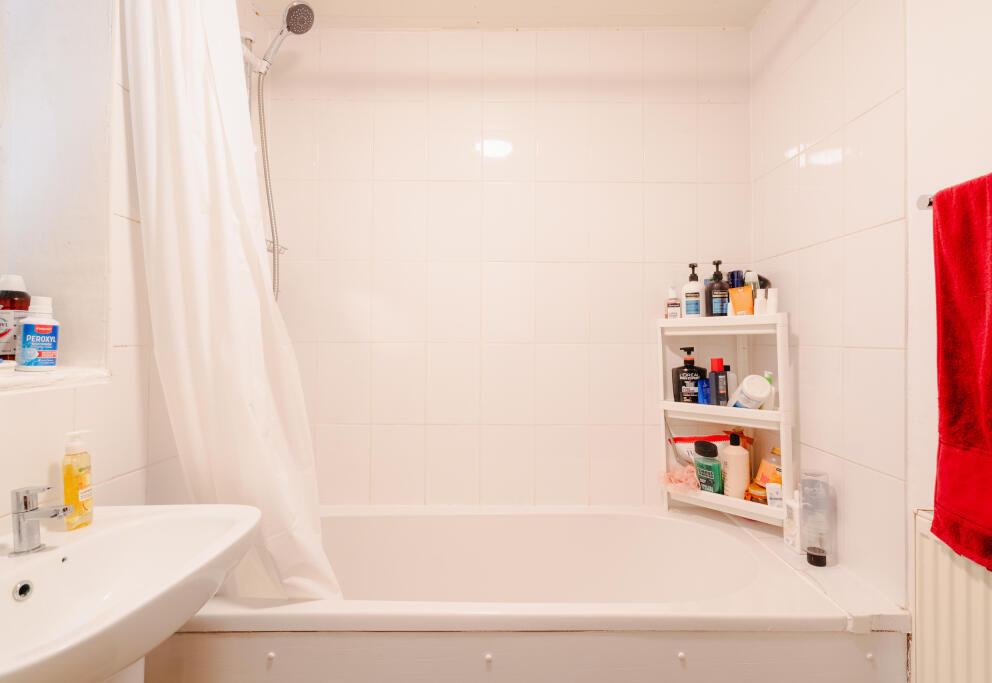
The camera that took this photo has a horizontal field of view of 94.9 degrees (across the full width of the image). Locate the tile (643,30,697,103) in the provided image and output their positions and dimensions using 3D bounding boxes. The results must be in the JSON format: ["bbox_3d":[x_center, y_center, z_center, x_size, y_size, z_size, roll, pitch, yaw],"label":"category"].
[{"bbox_3d":[0.662,-1.042,1.731,0.202,0.271,0.010,0,-1,0],"label":"tile"}]

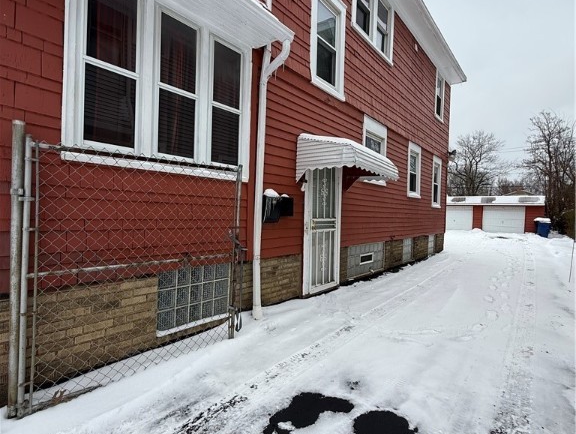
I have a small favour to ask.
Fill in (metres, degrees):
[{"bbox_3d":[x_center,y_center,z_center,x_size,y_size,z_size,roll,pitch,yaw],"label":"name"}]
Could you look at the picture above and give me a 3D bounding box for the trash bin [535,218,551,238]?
[{"bbox_3d":[16.221,0.744,19.801,0.700,1.170,0.780,3,1,39],"label":"trash bin"}]

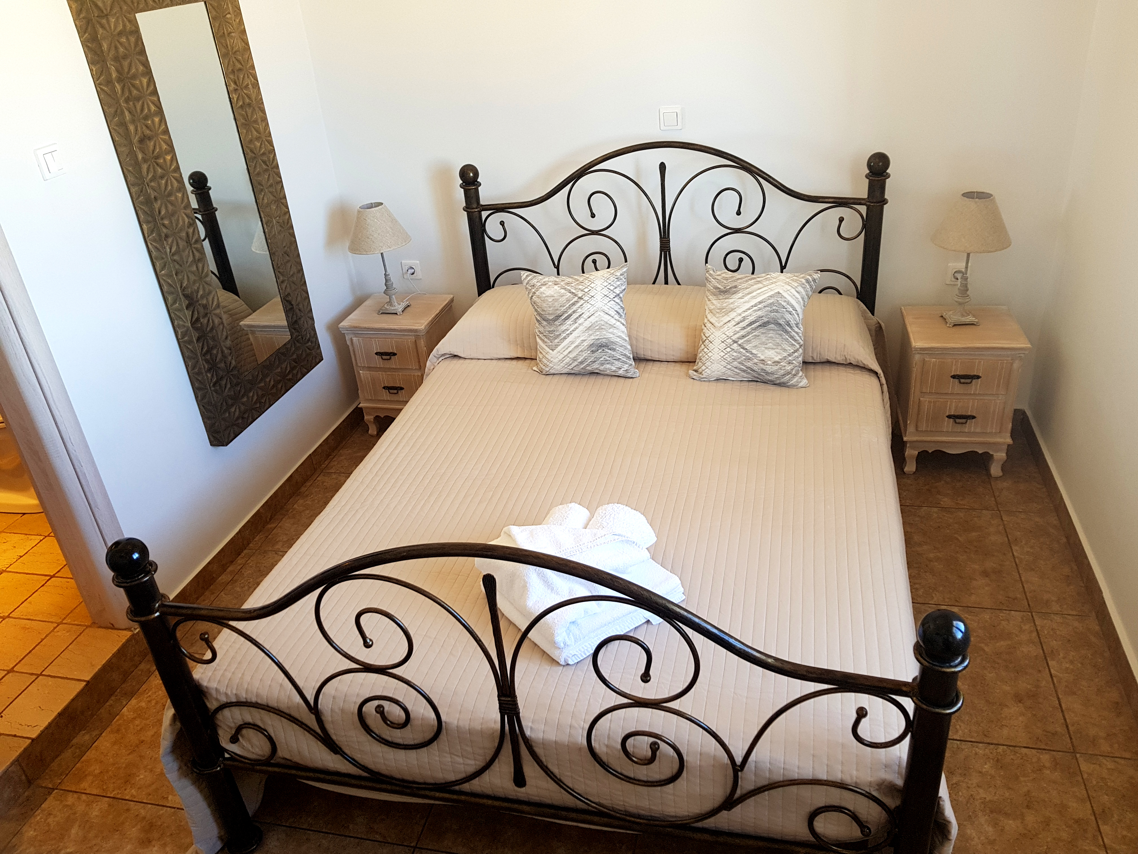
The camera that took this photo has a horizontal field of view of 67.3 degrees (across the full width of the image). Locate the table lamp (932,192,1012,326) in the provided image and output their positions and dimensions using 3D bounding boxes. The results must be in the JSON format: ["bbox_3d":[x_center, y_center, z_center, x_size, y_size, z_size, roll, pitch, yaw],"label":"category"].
[{"bbox_3d":[1.369,-0.574,2.931,0.252,0.442,0.252,2,30,14],"label":"table lamp"}]

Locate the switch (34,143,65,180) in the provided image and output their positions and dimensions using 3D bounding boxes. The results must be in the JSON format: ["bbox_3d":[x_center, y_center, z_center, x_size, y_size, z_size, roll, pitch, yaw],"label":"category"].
[{"bbox_3d":[-1.371,-0.700,2.260,0.012,0.080,0.080,2,30,14],"label":"switch"}]

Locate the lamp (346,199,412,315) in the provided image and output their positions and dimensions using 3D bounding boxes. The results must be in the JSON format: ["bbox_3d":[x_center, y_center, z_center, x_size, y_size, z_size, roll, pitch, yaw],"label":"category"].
[{"bbox_3d":[-0.760,-0.689,3.504,0.255,0.442,0.255,2,30,14],"label":"lamp"}]

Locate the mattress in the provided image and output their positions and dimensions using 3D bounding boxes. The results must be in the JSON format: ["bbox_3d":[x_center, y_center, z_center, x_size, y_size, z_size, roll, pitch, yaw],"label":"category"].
[{"bbox_3d":[0.145,0.169,2.532,1.490,0.250,1.970,3,31,14],"label":"mattress"}]

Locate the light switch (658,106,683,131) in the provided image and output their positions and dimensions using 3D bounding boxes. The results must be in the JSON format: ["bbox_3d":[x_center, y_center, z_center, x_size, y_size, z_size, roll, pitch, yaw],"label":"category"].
[{"bbox_3d":[0.370,-1.121,3.108,0.082,0.082,0.012,4,31,16],"label":"light switch"}]

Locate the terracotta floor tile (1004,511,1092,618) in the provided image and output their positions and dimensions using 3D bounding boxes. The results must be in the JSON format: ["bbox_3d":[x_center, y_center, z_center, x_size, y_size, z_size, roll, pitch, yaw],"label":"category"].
[{"bbox_3d":[1.487,0.418,2.680,0.170,0.010,0.500,2,30,14],"label":"terracotta floor tile"}]

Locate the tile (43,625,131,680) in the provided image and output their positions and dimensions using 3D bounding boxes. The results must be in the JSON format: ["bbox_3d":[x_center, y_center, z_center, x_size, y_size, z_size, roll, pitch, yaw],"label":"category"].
[{"bbox_3d":[-1.417,0.667,2.517,0.165,0.010,0.200,2,30,14],"label":"tile"}]

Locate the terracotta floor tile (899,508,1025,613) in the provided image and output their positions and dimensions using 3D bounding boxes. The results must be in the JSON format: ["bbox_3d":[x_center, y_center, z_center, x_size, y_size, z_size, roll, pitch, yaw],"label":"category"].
[{"bbox_3d":[1.164,0.405,2.758,0.500,0.010,0.500,2,30,14],"label":"terracotta floor tile"}]

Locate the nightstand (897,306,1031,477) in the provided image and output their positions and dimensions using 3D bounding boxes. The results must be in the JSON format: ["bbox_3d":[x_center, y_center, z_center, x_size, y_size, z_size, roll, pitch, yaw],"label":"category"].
[{"bbox_3d":[1.398,-0.127,3.116,0.367,0.520,0.346,2,30,13],"label":"nightstand"}]

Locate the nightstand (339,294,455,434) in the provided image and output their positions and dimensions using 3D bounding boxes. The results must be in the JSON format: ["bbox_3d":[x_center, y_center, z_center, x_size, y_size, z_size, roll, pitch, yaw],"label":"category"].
[{"bbox_3d":[-0.698,-0.263,3.719,0.367,0.520,0.346,3,31,15],"label":"nightstand"}]

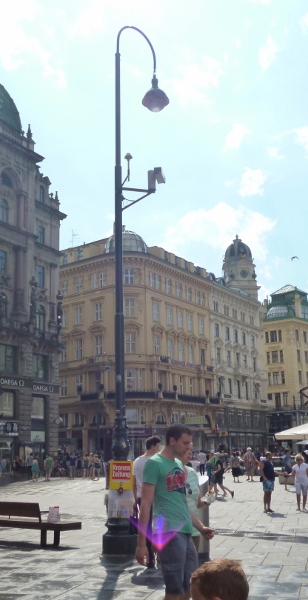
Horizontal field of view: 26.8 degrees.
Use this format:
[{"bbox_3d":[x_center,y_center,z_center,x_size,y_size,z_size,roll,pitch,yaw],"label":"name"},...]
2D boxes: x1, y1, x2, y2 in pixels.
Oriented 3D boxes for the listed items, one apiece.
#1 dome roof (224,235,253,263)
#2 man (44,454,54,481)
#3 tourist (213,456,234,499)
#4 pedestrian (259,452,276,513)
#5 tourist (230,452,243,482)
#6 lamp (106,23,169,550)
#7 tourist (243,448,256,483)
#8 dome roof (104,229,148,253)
[{"bbox_3d":[14.174,-8.732,109.564,4.600,4.962,4.600,-1,-13,0],"label":"dome roof"},{"bbox_3d":[-7.078,11.385,43.896,0.550,1.721,0.360,0,-13,-6],"label":"man"},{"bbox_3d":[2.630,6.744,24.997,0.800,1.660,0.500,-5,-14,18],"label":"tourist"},{"bbox_3d":[3.207,5.237,18.589,0.380,1.667,0.500,-9,-15,29],"label":"pedestrian"},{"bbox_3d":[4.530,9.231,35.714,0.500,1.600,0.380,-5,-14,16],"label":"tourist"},{"bbox_3d":[-0.298,-0.708,12.694,1.550,10.560,0.680,10,-17,-39],"label":"lamp"},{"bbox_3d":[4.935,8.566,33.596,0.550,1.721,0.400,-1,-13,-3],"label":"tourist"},{"bbox_3d":[-3.442,-7.135,81.000,5.400,3.400,5.400,-1,-13,-2],"label":"dome roof"}]

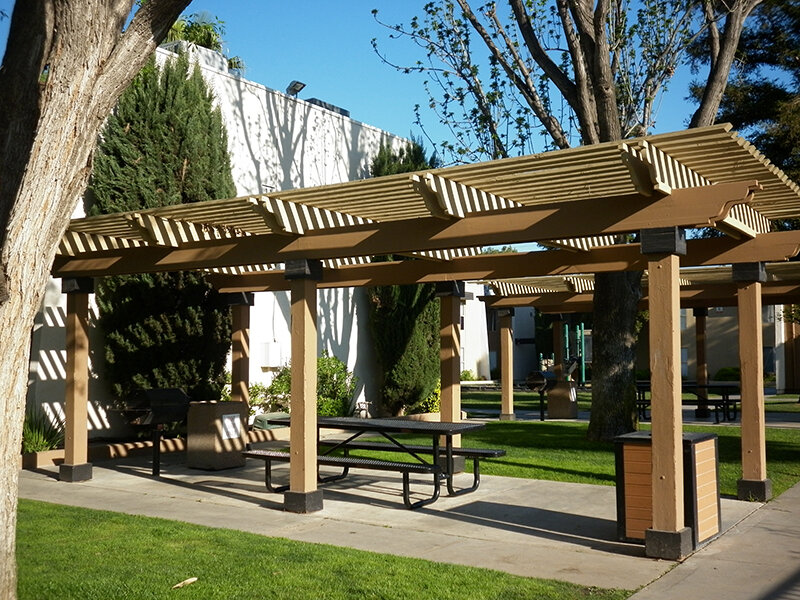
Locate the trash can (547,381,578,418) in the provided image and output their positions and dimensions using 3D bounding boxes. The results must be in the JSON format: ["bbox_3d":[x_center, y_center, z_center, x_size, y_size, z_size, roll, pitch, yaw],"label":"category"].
[{"bbox_3d":[3.788,2.316,21.059,0.563,0.888,0.563,-2,-4,34],"label":"trash can"}]

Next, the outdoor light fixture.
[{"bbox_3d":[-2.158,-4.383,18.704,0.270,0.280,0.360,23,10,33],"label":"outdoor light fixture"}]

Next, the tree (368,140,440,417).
[{"bbox_3d":[0.125,-0.605,20.481,1.650,6.466,1.700,0,-4,0],"label":"tree"}]

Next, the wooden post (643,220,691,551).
[{"bbox_3d":[2.078,0.711,7.030,0.273,2.512,0.273,-2,-4,34],"label":"wooden post"}]

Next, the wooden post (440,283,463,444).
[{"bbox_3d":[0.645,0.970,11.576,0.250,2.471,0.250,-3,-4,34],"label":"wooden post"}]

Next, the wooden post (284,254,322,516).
[{"bbox_3d":[-0.972,0.858,9.152,0.273,2.512,0.273,-2,-4,34],"label":"wooden post"}]

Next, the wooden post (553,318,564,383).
[{"bbox_3d":[4.064,1.590,23.108,0.245,2.450,0.245,-3,-4,34],"label":"wooden post"}]

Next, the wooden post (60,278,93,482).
[{"bbox_3d":[-4.032,0.981,11.263,0.273,2.512,0.273,-2,-4,34],"label":"wooden post"}]

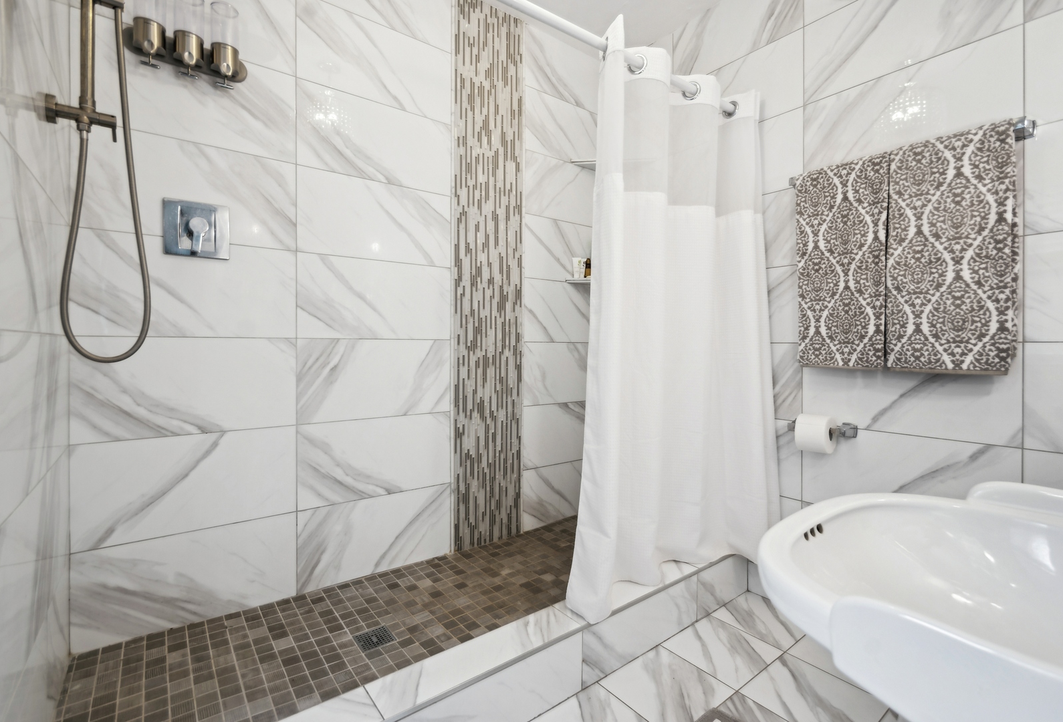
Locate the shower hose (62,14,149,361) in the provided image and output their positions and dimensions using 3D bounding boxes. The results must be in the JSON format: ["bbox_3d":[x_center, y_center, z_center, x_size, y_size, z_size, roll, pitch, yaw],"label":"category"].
[{"bbox_3d":[-0.987,-0.415,1.052,0.156,0.838,0.050,-1,1,-39],"label":"shower hose"}]

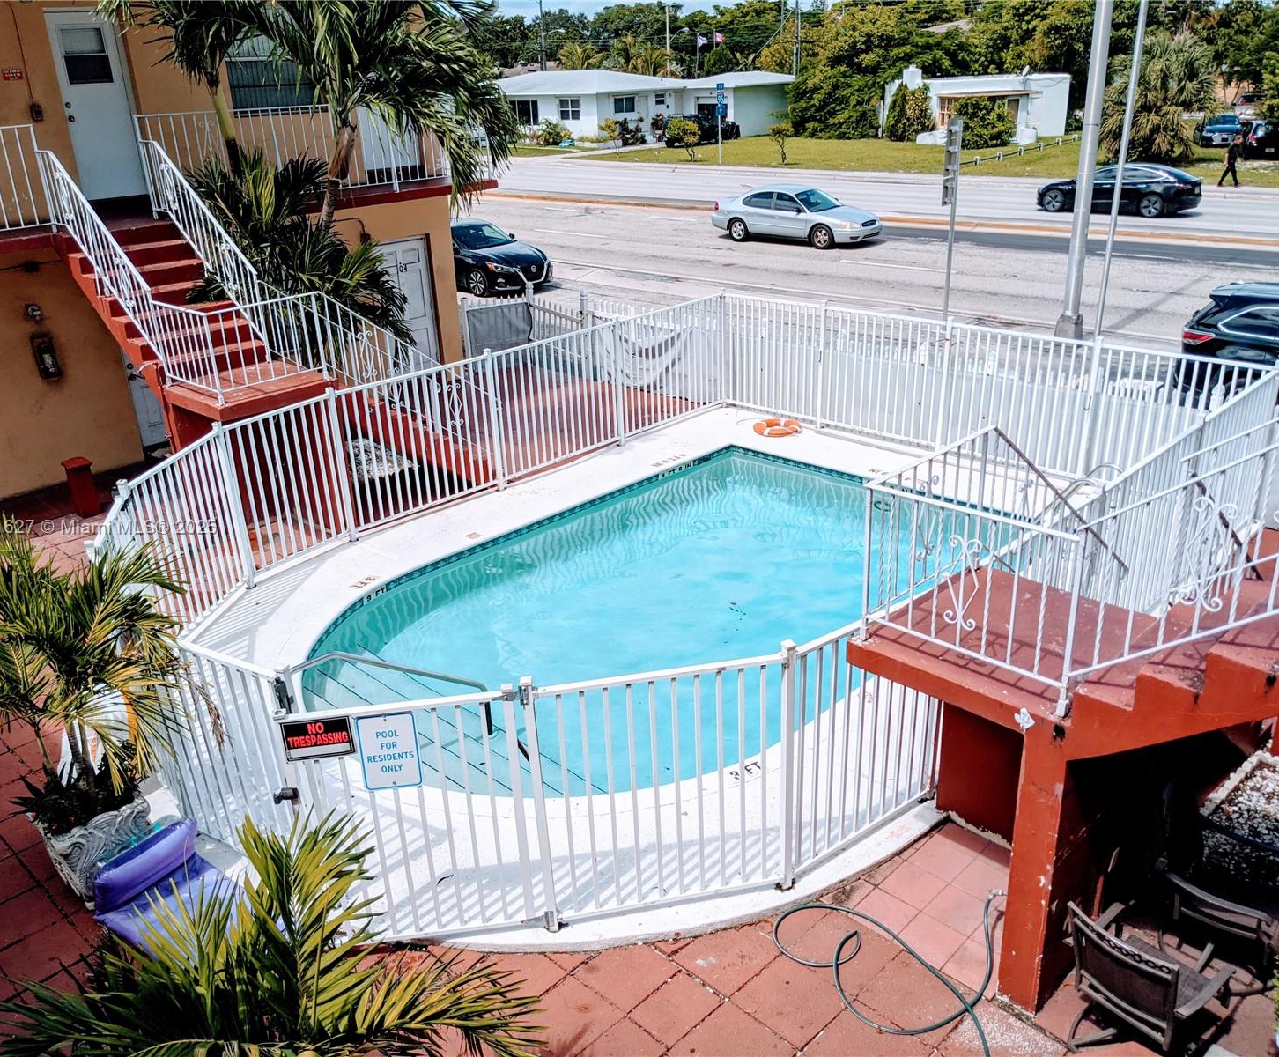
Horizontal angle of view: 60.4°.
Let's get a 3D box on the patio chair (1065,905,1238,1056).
[{"bbox_3d":[2.273,2.033,4.921,0.670,0.950,0.620,-18,27,-33],"label":"patio chair"}]

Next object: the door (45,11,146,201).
[{"bbox_3d":[-6.243,-4.867,12.691,0.090,2.020,0.790,19,32,41],"label":"door"}]

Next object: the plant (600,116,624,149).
[{"bbox_3d":[-1.520,-21.765,60.698,1.300,1.850,1.300,-3,22,0],"label":"plant"}]

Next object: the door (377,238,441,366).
[{"bbox_3d":[-3.393,-3.197,16.199,0.070,2.050,0.860,19,31,42],"label":"door"}]

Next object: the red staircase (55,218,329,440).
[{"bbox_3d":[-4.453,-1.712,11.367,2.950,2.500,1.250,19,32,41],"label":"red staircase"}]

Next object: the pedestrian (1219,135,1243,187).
[{"bbox_3d":[19.699,-12.248,36.642,0.720,1.670,0.500,19,32,41],"label":"pedestrian"}]

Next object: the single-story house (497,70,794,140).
[{"bbox_3d":[-0.962,-29.628,75.925,18.500,4.000,16.100,18,31,40],"label":"single-story house"}]

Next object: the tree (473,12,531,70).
[{"bbox_3d":[-11.627,-40.590,96.139,5.600,8.200,5.600,-5,24,-5],"label":"tree"}]

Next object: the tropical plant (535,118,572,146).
[{"bbox_3d":[-5.309,-24.164,66.767,2.100,1.600,1.600,-4,23,-3],"label":"tropical plant"}]

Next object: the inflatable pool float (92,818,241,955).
[{"bbox_3d":[-2.680,2.217,6.452,1.250,0.380,0.700,15,29,36],"label":"inflatable pool float"}]

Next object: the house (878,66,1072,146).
[{"bbox_3d":[17.312,-22.705,58.709,9.300,3.300,8.800,-3,23,0],"label":"house"}]

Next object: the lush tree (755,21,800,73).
[{"bbox_3d":[10.137,-33.724,80.647,3.800,7.200,3.800,0,23,7],"label":"lush tree"}]

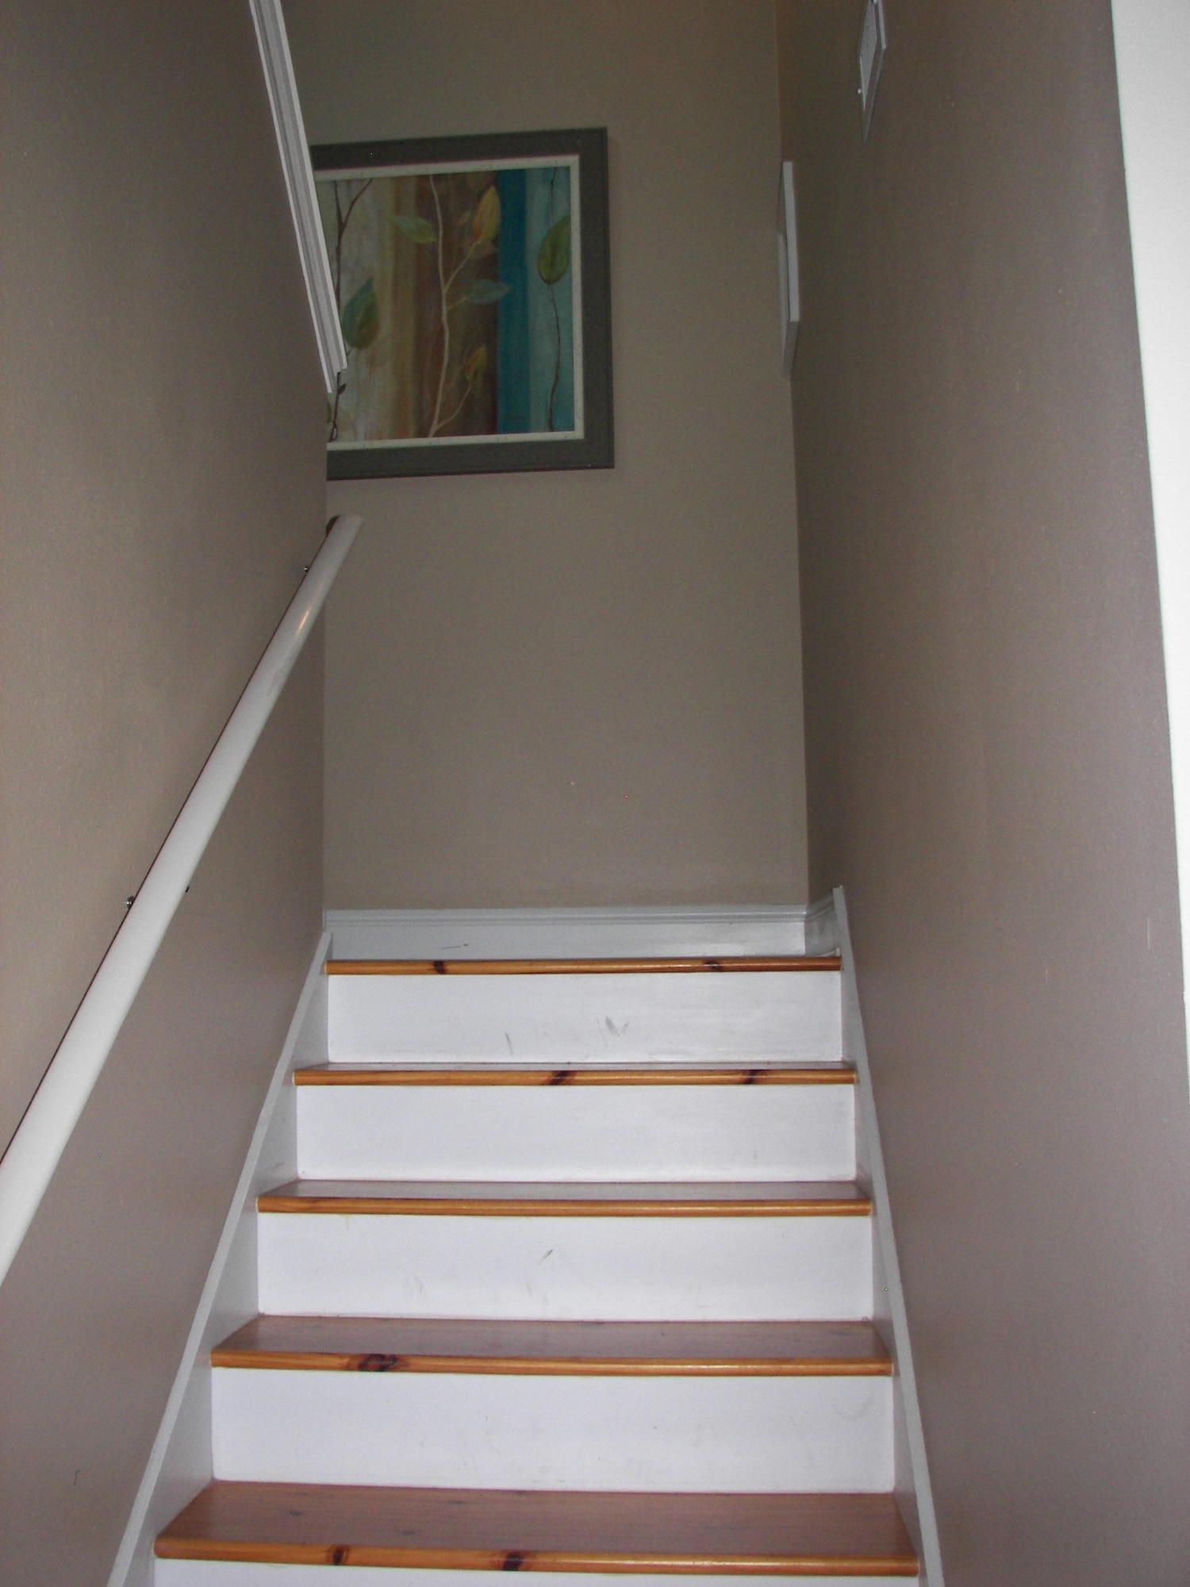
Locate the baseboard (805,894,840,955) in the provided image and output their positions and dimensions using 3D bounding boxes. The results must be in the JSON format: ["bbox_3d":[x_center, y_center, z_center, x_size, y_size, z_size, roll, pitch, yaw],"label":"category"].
[{"bbox_3d":[0.508,0.305,3.661,0.018,0.140,0.975,-1,-6,4],"label":"baseboard"}]

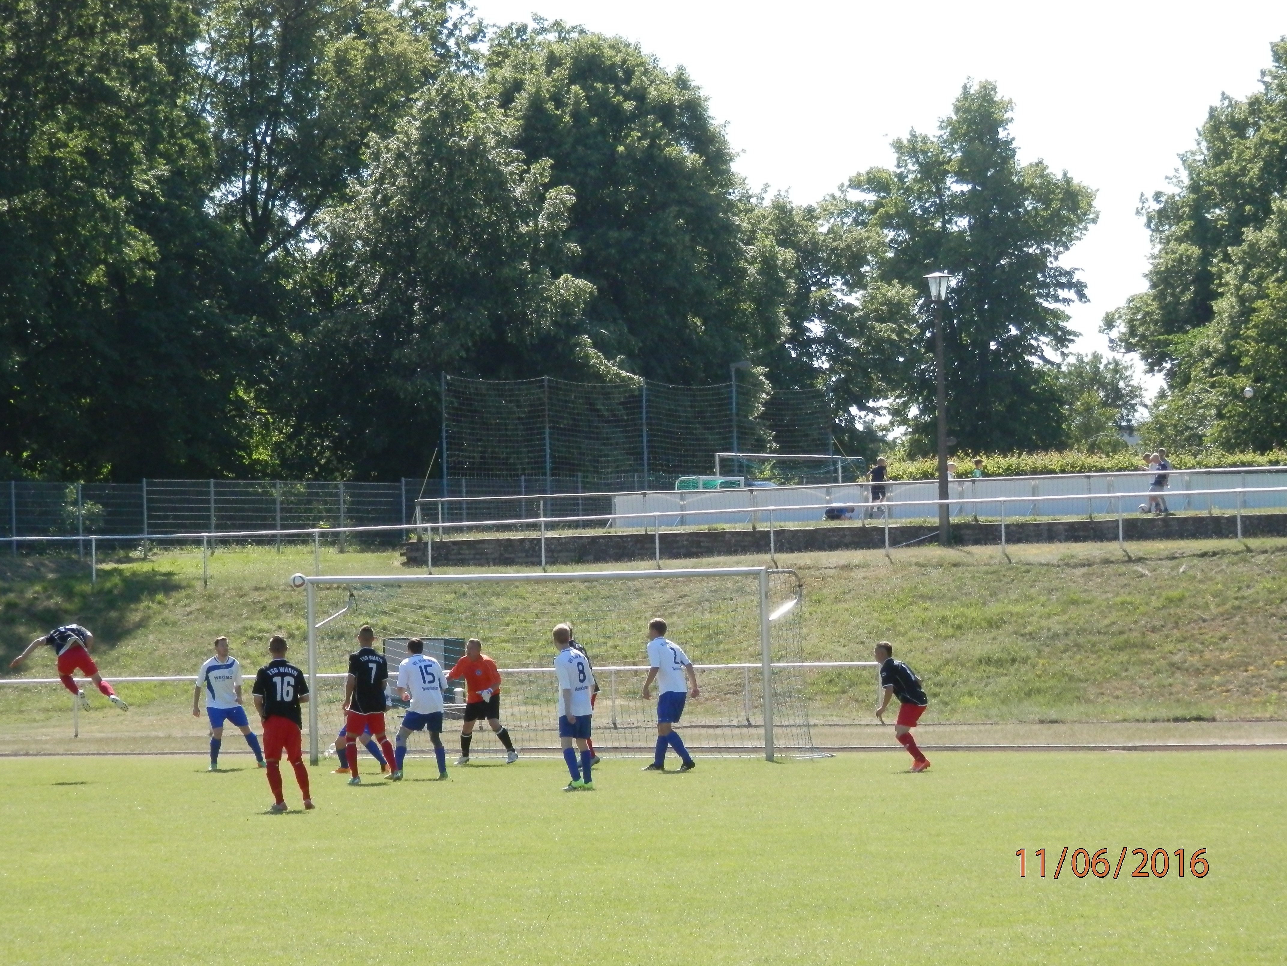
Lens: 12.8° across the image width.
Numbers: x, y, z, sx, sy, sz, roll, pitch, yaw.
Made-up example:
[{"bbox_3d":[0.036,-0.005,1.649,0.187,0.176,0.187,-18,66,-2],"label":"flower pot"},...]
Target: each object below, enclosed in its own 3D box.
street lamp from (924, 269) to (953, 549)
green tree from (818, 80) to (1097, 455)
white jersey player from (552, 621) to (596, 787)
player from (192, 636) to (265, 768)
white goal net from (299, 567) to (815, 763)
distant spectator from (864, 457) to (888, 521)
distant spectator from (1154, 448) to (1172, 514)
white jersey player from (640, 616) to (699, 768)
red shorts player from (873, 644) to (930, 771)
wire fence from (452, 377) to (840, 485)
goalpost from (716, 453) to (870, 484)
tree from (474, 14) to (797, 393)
[{"bbox_3d":[5.936,-1.461,114.000,0.580,5.450,0.580,-1,-1,0],"label":"street lamp"},{"bbox_3d":[9.915,-5.176,177.813,8.900,14.630,8.630,-1,-1,0],"label":"green tree"},{"bbox_3d":[-0.767,2.477,63.300,0.500,1.820,0.400,0,-2,-38],"label":"white jersey player"},{"bbox_3d":[-5.433,2.881,75.000,0.880,1.750,0.480,-1,-1,-9],"label":"player"},{"bbox_3d":[-1.054,2.501,77.932,7.560,2.560,1.650,-2,-2,33],"label":"white goal net"},{"bbox_3d":[5.247,0.107,128.500,0.420,1.380,0.500,0,-2,-41],"label":"distant spectator"},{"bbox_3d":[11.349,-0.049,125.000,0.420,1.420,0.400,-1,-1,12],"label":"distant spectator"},{"bbox_3d":[0.337,2.583,69.700,0.620,1.840,0.570,-2,-2,40],"label":"white jersey player"},{"bbox_3d":[3.043,2.624,67.300,0.620,1.530,0.540,-2,-1,30],"label":"red shorts player"},{"bbox_3d":[0.133,-0.565,149.206,0.150,4.200,17.657,-2,-1,35],"label":"wire fence"},{"bbox_3d":[4.855,0.376,177.734,1.500,2.550,7.530,-2,-2,32],"label":"goalpost"},{"bbox_3d":[-0.062,-5.521,162.806,9.600,15.160,9.310,-1,-1,0],"label":"tree"}]

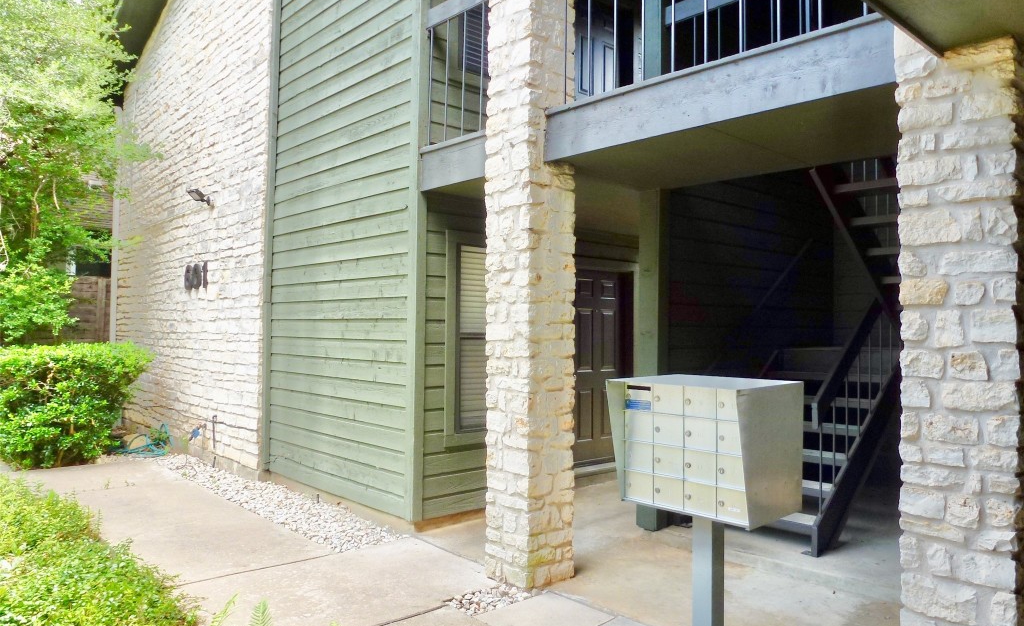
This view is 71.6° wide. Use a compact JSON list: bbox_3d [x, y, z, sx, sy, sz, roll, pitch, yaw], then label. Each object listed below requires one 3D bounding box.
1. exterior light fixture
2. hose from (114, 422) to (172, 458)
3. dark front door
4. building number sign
[{"bbox_3d":[-3.754,-1.396,8.572,0.220,0.200,0.240,2,-2,-43],"label":"exterior light fixture"},{"bbox_3d":[-4.669,1.627,9.014,0.700,0.280,0.620,2,-2,-43],"label":"hose"},{"bbox_3d":[0.923,0.580,7.528,0.910,2.040,0.060,2,-2,-43],"label":"dark front door"},{"bbox_3d":[-3.981,-0.465,8.942,0.050,0.310,0.740,2,-2,-43],"label":"building number sign"}]

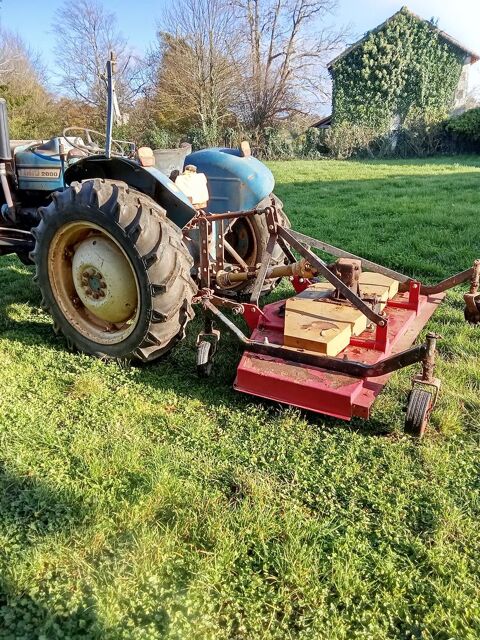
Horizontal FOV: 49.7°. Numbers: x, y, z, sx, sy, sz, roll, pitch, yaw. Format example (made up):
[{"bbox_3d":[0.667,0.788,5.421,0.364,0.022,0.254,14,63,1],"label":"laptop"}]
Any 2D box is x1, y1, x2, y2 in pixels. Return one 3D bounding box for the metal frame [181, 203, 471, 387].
[{"bbox_3d":[0.686,-0.357,3.340,1.510,0.810,1.620,12,25,29],"label":"metal frame"}]

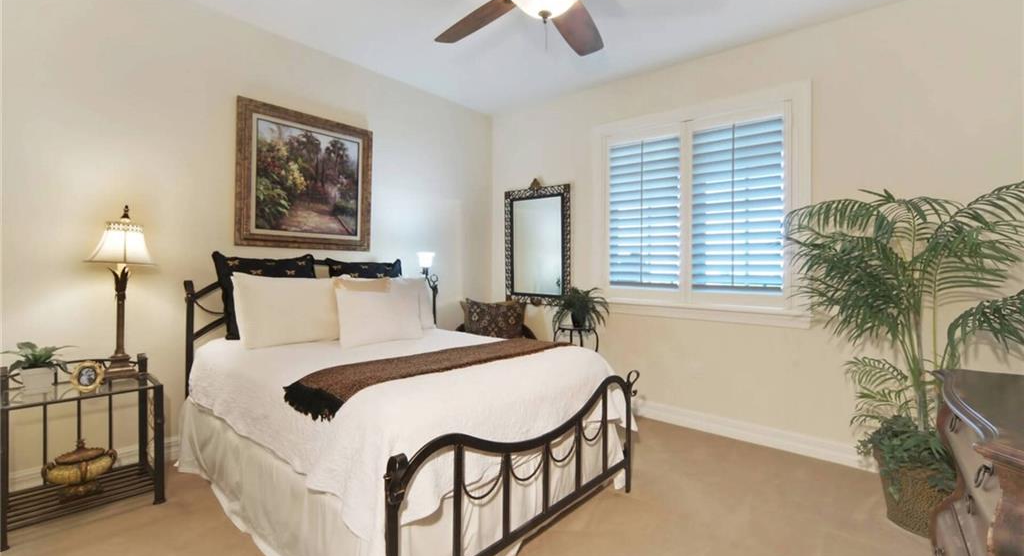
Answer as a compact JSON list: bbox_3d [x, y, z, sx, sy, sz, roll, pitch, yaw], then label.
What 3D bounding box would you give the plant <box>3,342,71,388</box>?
[{"bbox_3d":[-2.173,0.405,2.084,0.210,0.220,0.240,2,1,42],"label":"plant"}]

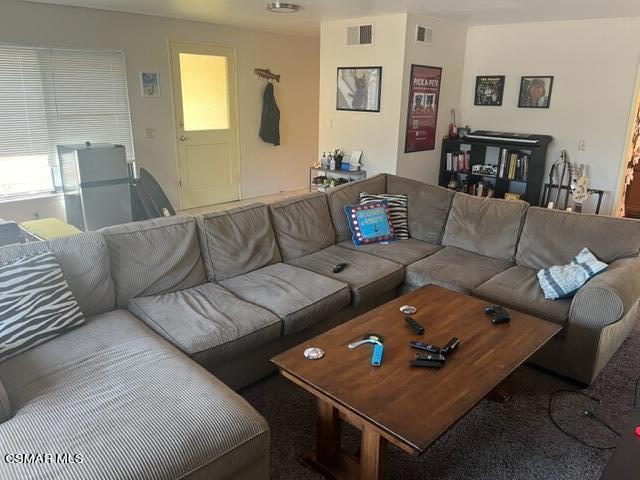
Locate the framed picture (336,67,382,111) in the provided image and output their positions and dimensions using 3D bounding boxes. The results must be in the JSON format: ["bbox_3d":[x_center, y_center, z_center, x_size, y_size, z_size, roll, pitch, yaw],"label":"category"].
[{"bbox_3d":[0.439,-1.757,5.616,0.679,0.497,0.025,17,23,42],"label":"framed picture"}]

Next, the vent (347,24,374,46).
[{"bbox_3d":[0.443,-2.316,5.447,0.390,0.230,0.030,17,23,42],"label":"vent"}]

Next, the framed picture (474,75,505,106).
[{"bbox_3d":[2.058,-1.813,5.852,0.363,0.344,0.025,17,23,42],"label":"framed picture"}]

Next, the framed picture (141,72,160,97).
[{"bbox_3d":[-2.000,-1.842,5.701,0.020,0.268,0.237,17,23,42],"label":"framed picture"}]

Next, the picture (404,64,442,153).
[{"bbox_3d":[1.226,-1.515,5.606,0.025,0.957,0.627,17,23,42],"label":"picture"}]

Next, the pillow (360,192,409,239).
[{"bbox_3d":[0.575,-0.213,4.307,0.430,0.420,0.140,1,-13,1],"label":"pillow"}]

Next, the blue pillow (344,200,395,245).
[{"bbox_3d":[0.452,-0.149,4.160,0.420,0.385,0.140,-8,-14,-26],"label":"blue pillow"}]

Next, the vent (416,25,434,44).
[{"bbox_3d":[1.164,-2.261,5.293,0.030,0.195,0.340,17,23,42],"label":"vent"}]

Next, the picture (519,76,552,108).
[{"bbox_3d":[2.456,-1.680,5.476,0.358,0.341,0.025,17,23,42],"label":"picture"}]

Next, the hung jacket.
[{"bbox_3d":[-0.733,-1.803,6.958,0.140,0.870,0.290,17,23,42],"label":"hung jacket"}]

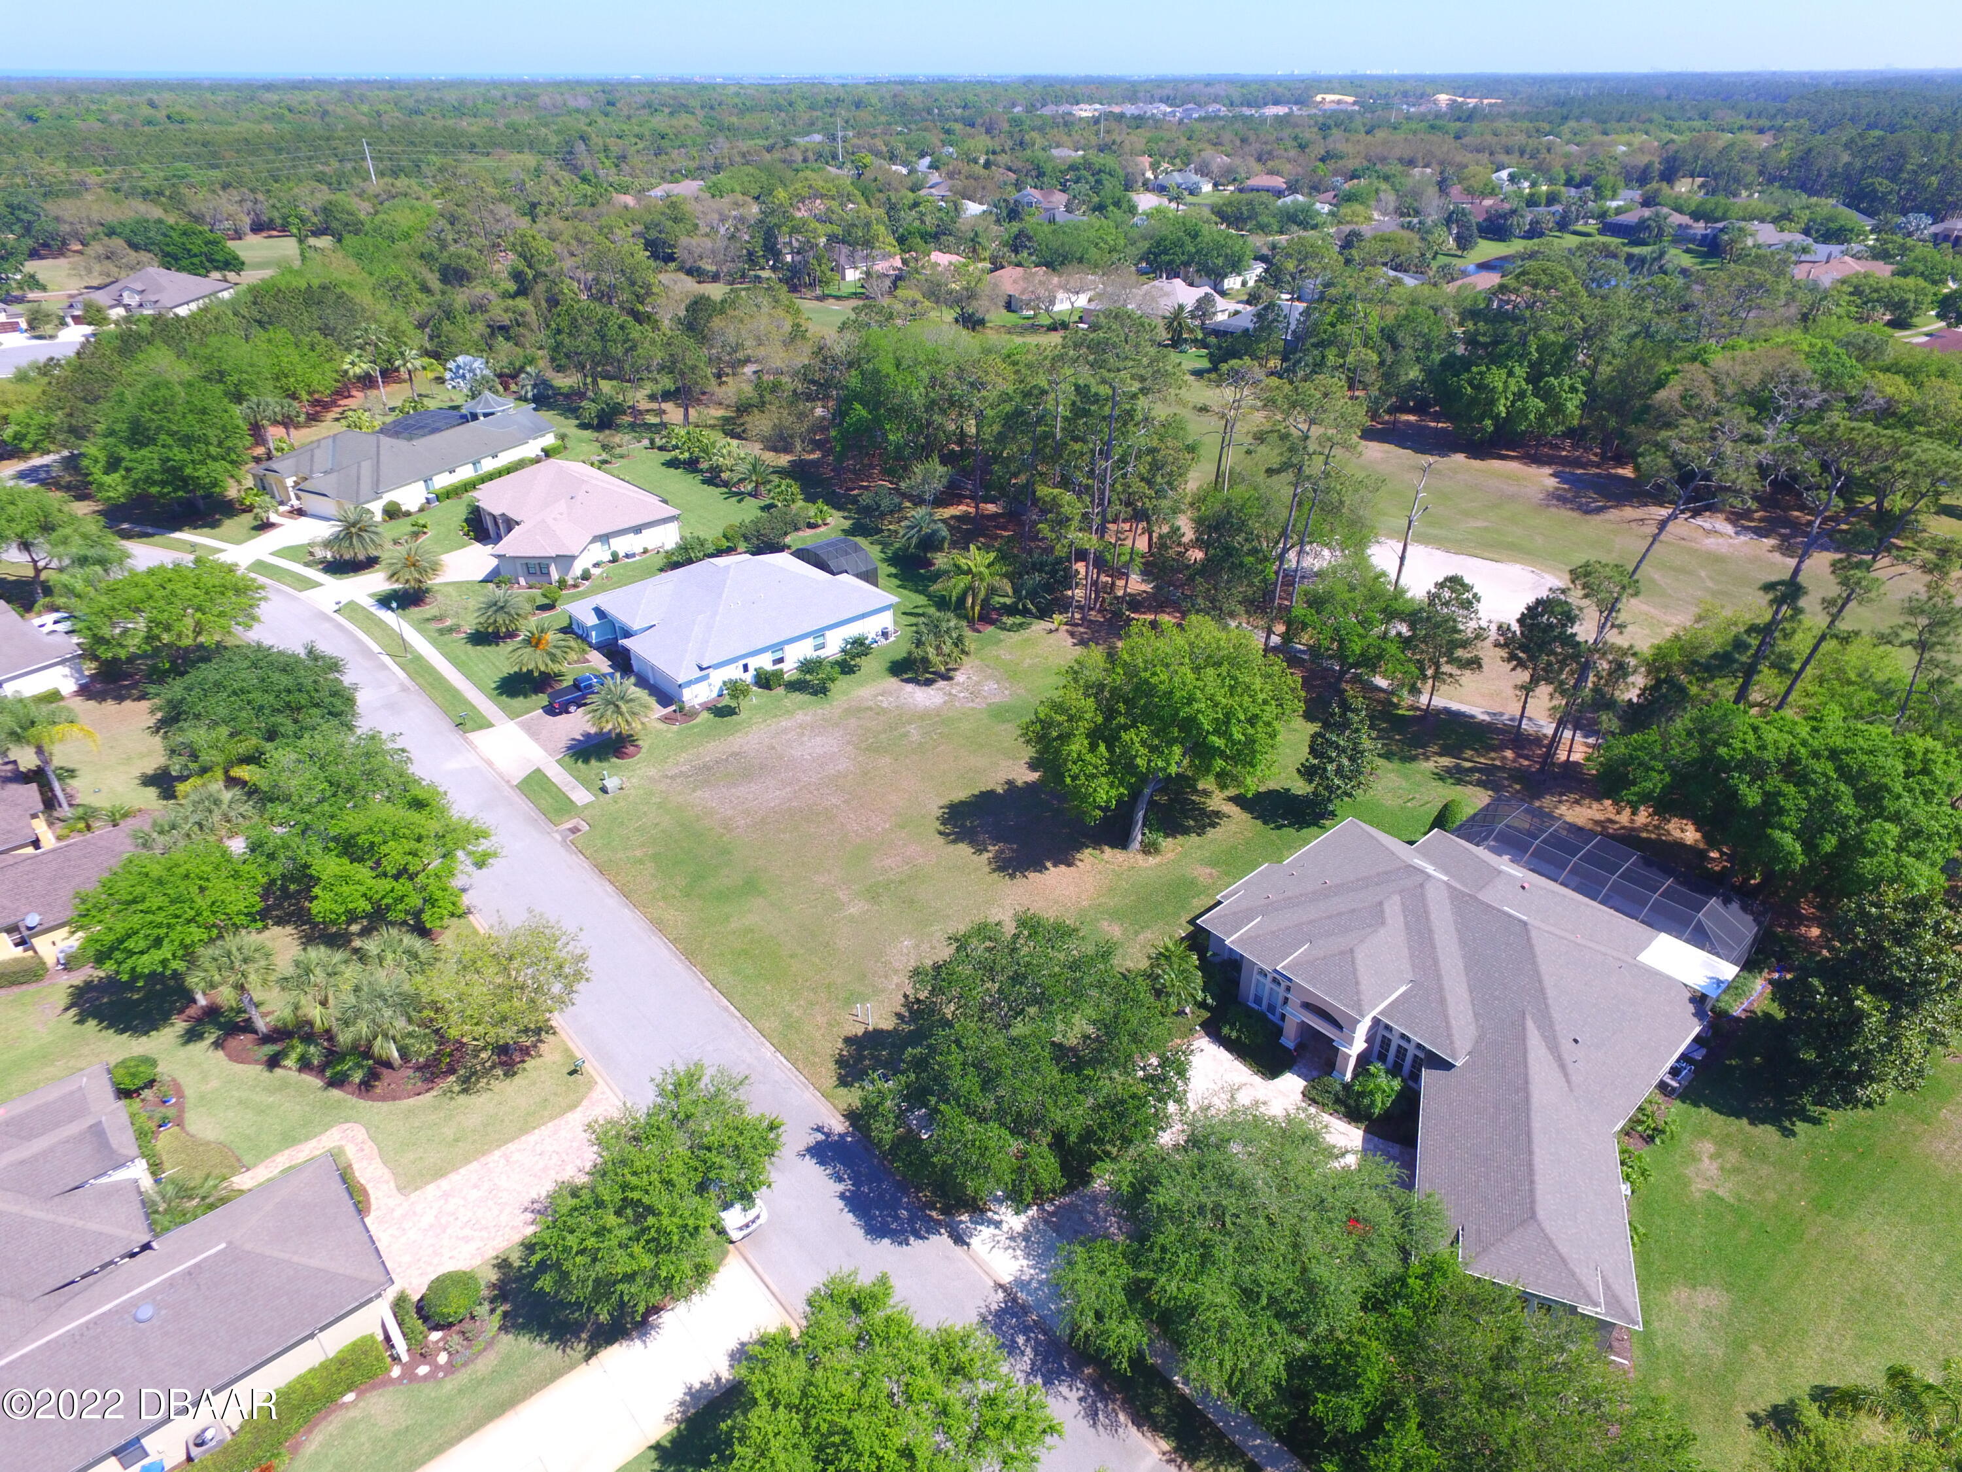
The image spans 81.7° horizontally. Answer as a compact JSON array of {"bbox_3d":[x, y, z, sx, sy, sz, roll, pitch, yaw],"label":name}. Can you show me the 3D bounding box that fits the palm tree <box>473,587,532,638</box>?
[{"bbox_3d":[-42.821,-10.957,100.892,5.100,4.900,5.100,0,30,0],"label":"palm tree"}]

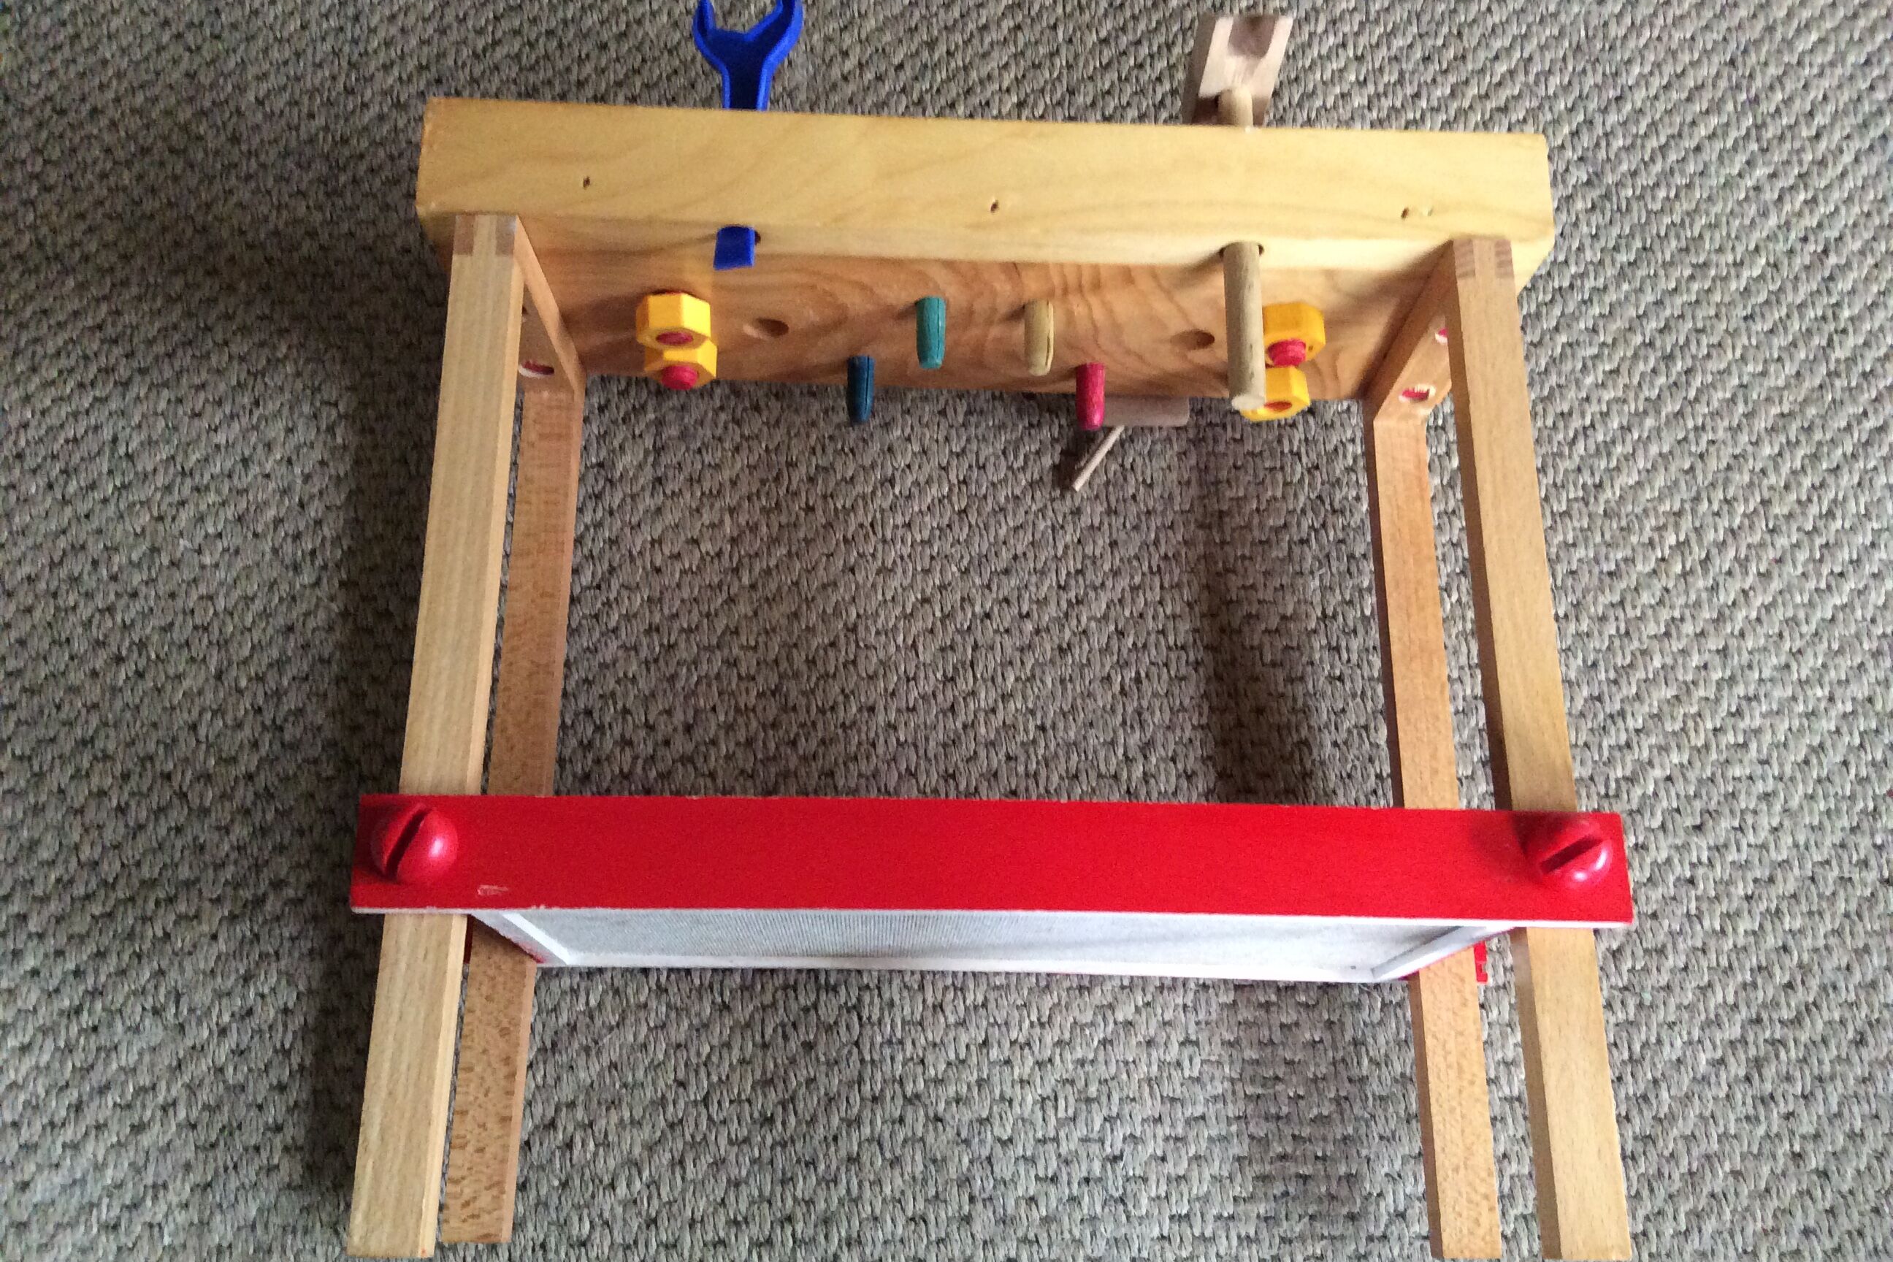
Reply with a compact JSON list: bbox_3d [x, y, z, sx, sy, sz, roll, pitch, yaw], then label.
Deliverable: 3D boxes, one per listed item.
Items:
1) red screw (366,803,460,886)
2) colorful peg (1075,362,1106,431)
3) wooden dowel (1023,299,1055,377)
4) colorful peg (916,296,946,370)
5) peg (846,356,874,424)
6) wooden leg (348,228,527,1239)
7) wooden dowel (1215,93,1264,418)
[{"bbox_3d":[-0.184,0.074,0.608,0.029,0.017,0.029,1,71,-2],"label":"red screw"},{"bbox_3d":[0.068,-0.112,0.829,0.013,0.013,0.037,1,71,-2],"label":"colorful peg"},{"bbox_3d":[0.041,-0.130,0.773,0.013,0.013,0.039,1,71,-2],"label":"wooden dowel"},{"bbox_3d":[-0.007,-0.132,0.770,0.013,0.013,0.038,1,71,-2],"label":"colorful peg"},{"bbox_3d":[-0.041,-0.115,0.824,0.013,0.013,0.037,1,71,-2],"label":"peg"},{"bbox_3d":[-0.187,0.023,0.653,0.024,0.018,0.395,1,72,-2],"label":"wooden leg"},{"bbox_3d":[0.123,-0.163,0.732,0.015,0.015,0.157,1,71,-2],"label":"wooden dowel"}]

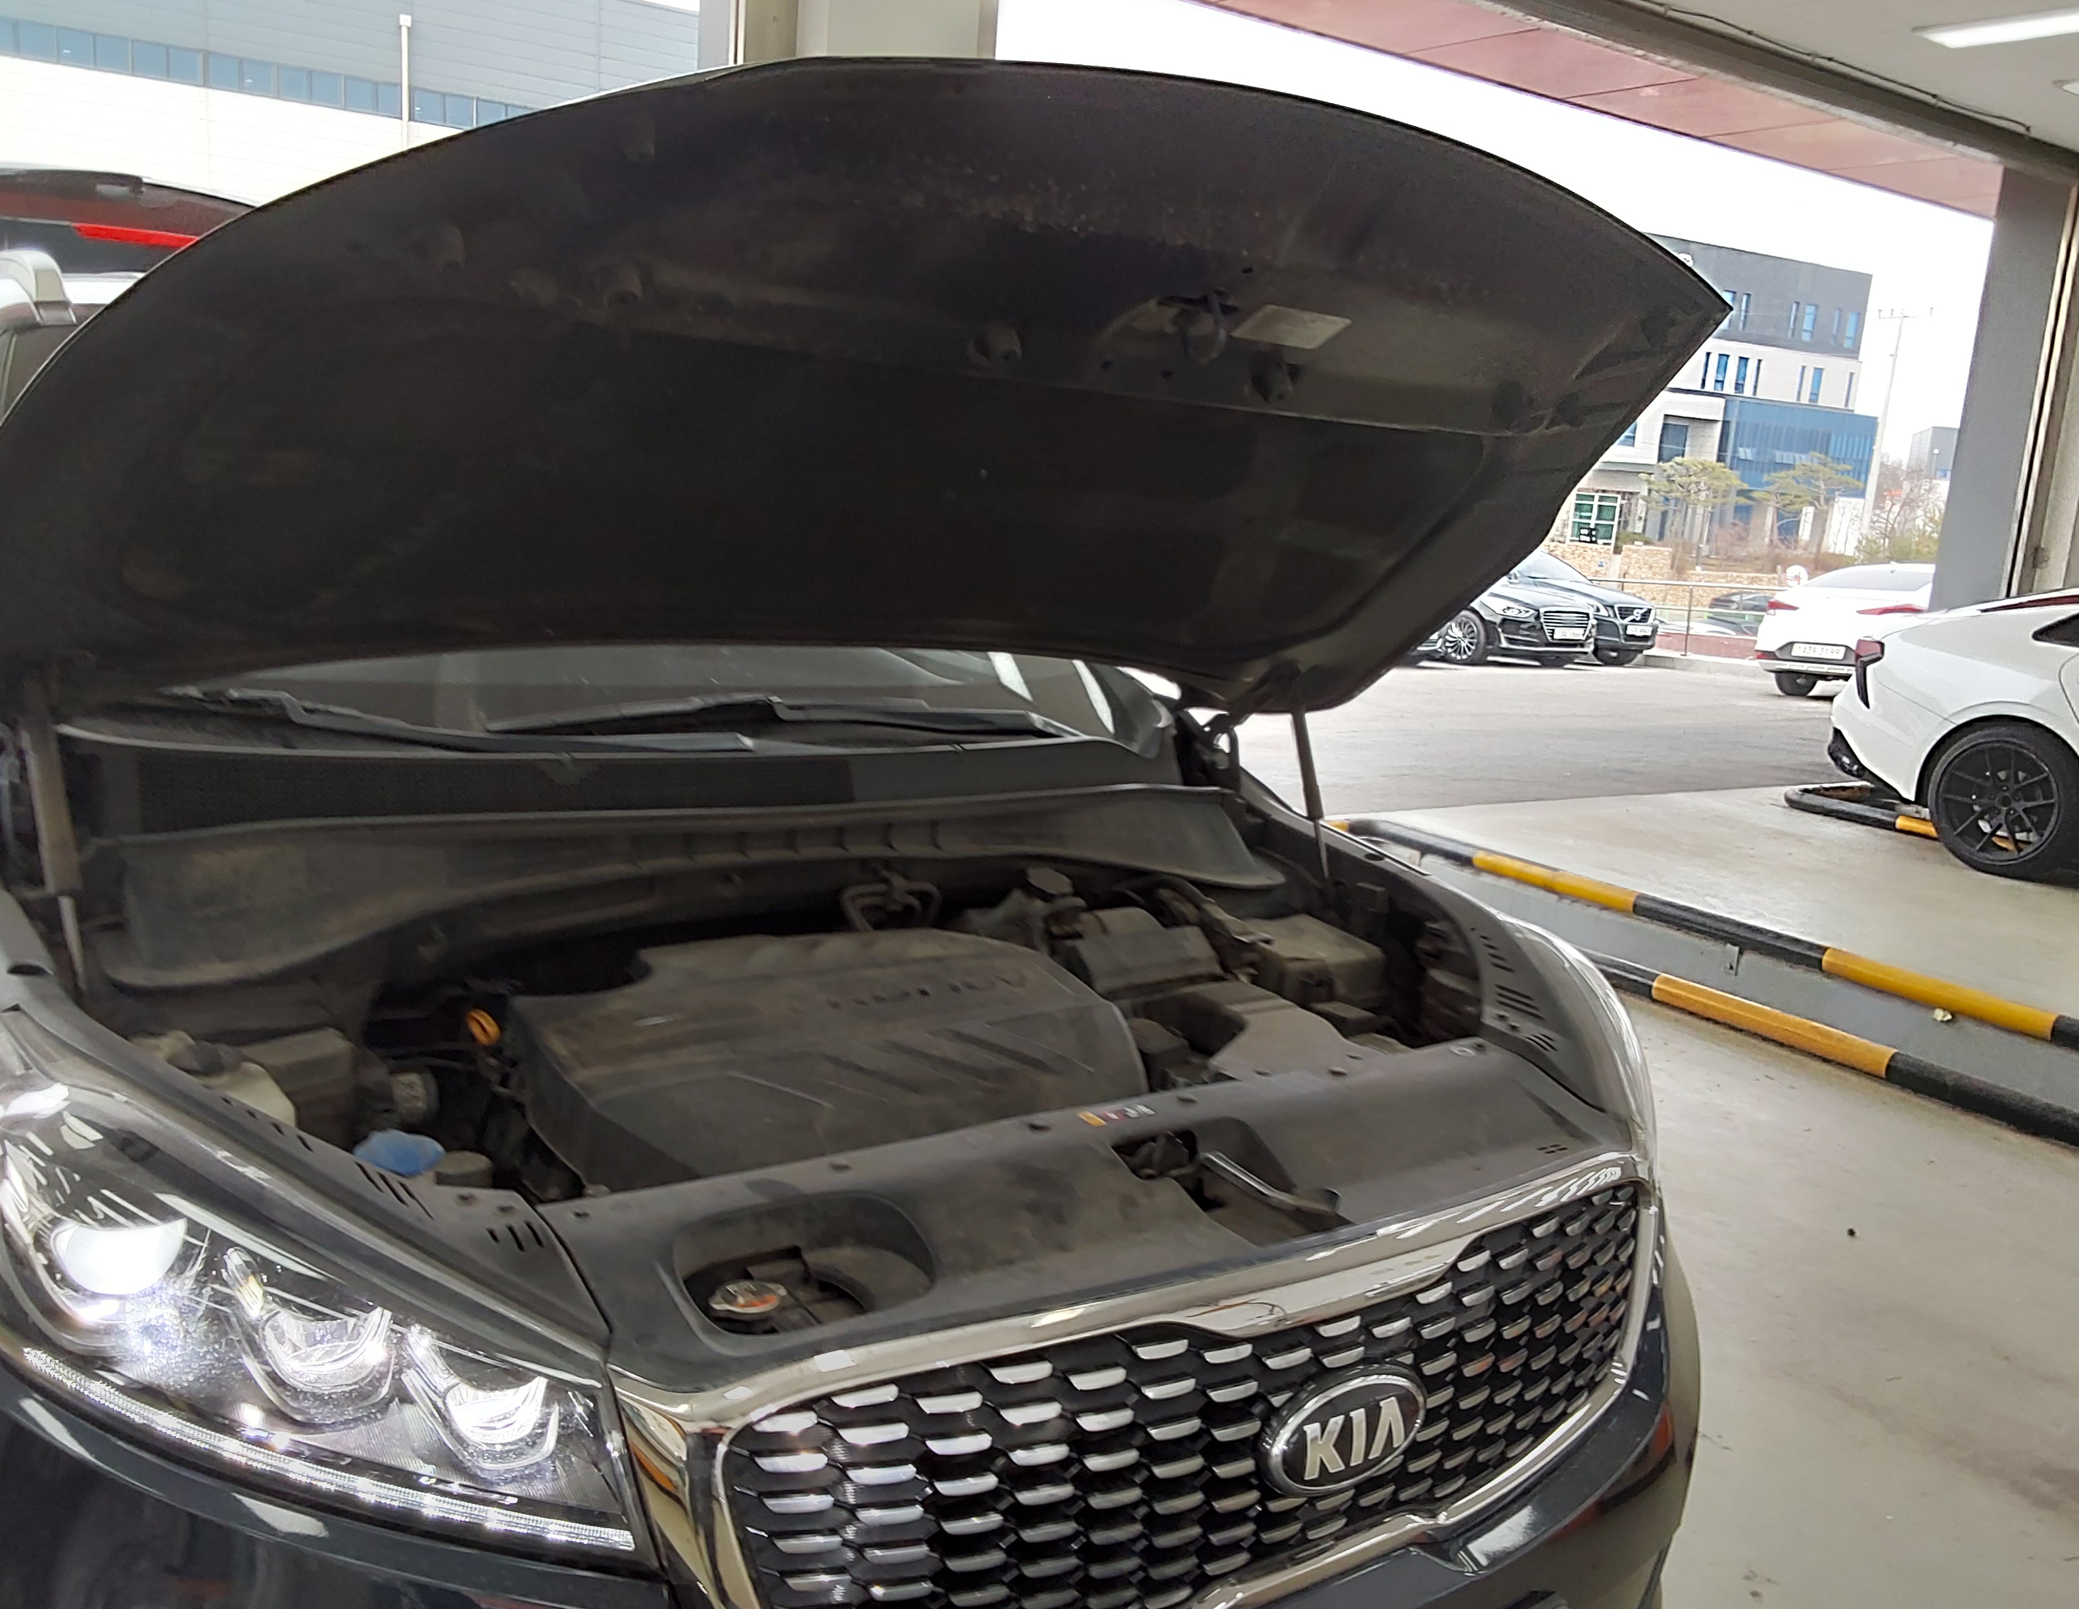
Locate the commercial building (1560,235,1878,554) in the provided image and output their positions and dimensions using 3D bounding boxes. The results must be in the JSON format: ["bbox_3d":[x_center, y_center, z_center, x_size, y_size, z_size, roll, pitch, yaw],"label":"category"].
[{"bbox_3d":[32.874,-24.442,104.291,29.000,16.800,15.000,-1,12,-27],"label":"commercial building"}]

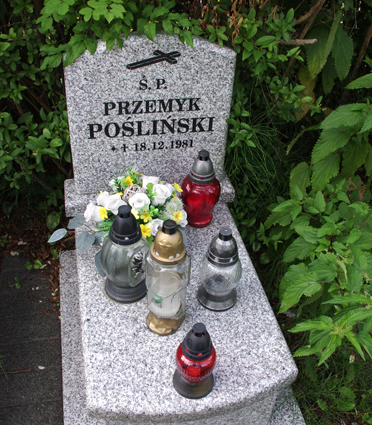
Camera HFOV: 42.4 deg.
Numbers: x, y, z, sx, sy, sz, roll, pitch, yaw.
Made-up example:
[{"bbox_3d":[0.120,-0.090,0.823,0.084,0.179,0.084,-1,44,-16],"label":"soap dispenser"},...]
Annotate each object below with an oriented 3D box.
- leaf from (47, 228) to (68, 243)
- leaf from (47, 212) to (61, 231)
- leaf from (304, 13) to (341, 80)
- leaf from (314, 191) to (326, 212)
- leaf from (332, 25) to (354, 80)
[{"bbox_3d":[-0.377,0.071,1.409,0.064,0.015,0.027,-32,71,-24],"label":"leaf"},{"bbox_3d":[-0.482,0.032,1.740,0.047,0.015,0.072,16,64,-4],"label":"leaf"},{"bbox_3d":[0.417,-0.523,1.502,0.092,0.217,0.030,17,41,8],"label":"leaf"},{"bbox_3d":[0.427,-0.035,1.520,0.030,0.015,0.076,-2,67,8],"label":"leaf"},{"bbox_3d":[0.501,-0.506,1.521,0.063,0.179,0.025,2,37,23],"label":"leaf"}]

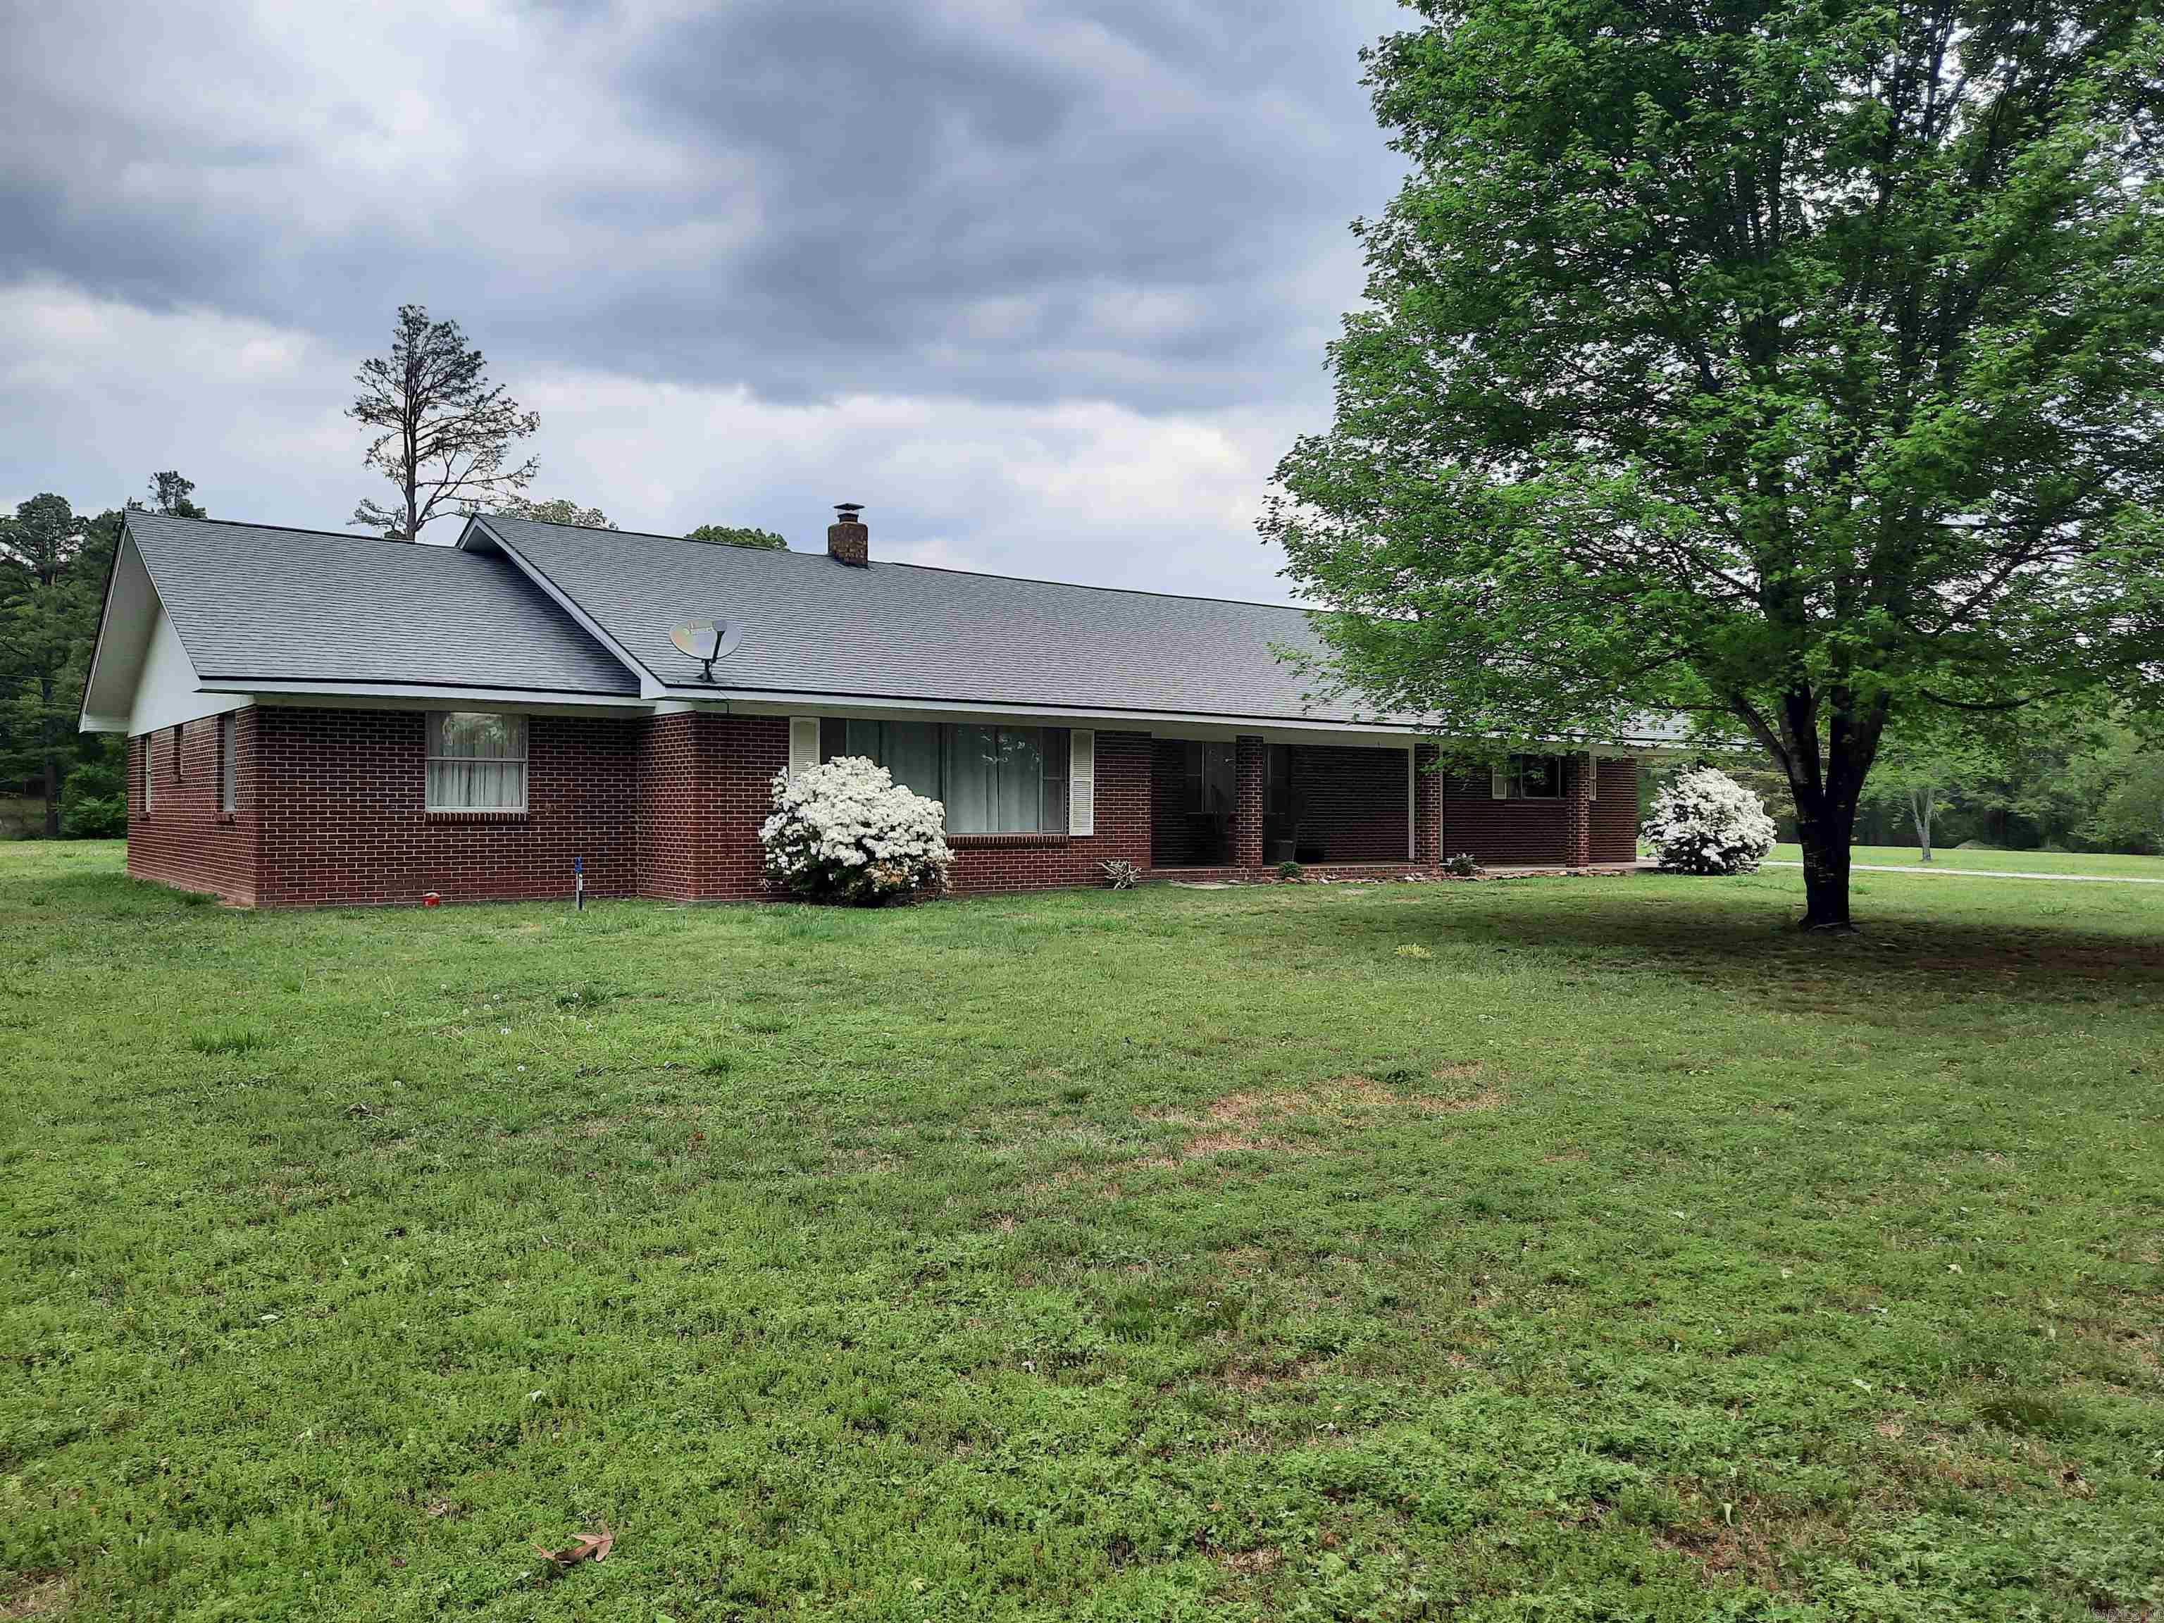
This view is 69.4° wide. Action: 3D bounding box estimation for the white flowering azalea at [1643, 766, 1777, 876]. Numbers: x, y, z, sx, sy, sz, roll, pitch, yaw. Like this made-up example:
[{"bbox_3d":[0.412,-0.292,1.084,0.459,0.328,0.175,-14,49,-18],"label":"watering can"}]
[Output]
[{"bbox_3d":[12.250,0.160,30.500,2.470,2.060,2.350,0,0,22],"label":"white flowering azalea"}]

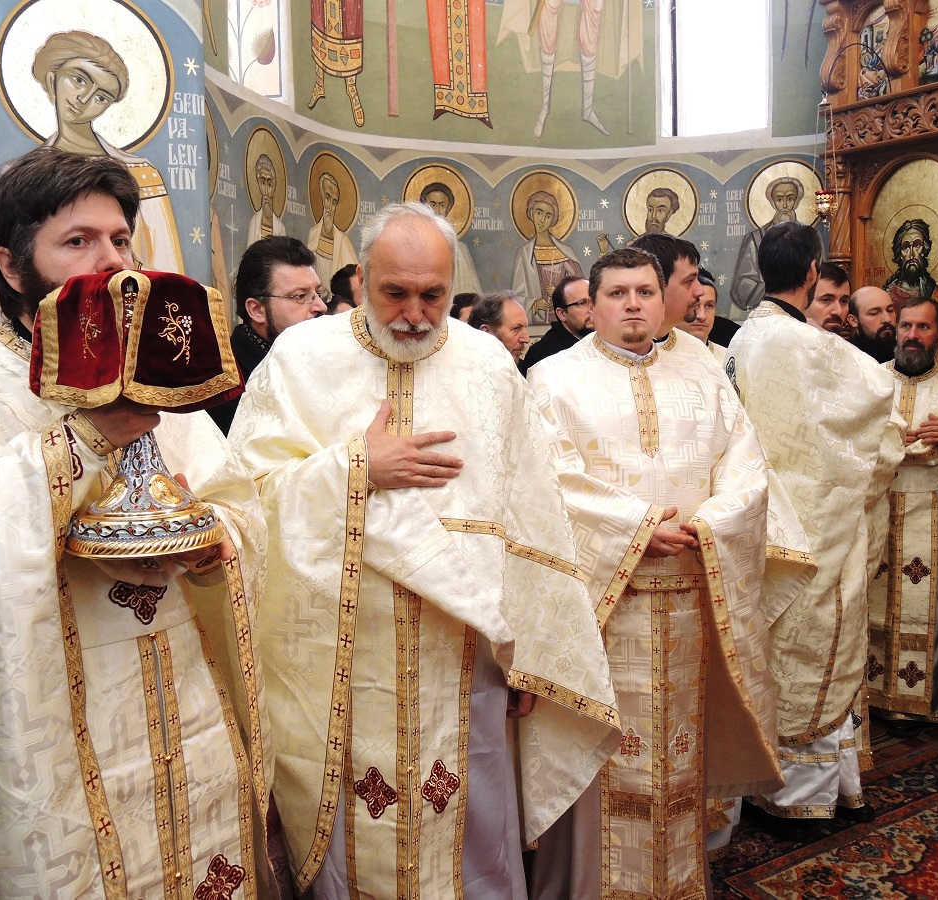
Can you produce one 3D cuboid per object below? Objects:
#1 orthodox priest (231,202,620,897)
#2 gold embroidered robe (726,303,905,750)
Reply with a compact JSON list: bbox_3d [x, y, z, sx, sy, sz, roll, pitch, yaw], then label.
[{"bbox_3d":[-0.087,0.356,1.890,0.740,1.674,0.500,-1,3,-6],"label":"orthodox priest"},{"bbox_3d":[1.023,0.239,2.890,0.500,1.354,0.560,-2,3,-14],"label":"gold embroidered robe"}]

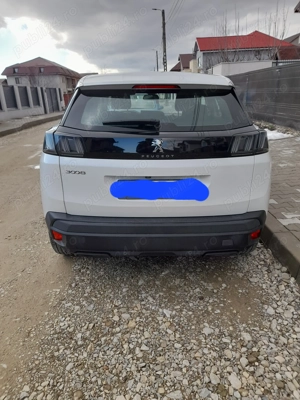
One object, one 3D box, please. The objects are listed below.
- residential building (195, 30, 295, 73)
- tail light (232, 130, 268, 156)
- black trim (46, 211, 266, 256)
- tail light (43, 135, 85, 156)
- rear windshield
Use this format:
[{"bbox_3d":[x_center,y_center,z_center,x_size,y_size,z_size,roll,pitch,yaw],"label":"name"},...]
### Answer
[{"bbox_3d":[11.477,-18.406,38.972,12.000,7.800,8.500,-2,21,3],"label":"residential building"},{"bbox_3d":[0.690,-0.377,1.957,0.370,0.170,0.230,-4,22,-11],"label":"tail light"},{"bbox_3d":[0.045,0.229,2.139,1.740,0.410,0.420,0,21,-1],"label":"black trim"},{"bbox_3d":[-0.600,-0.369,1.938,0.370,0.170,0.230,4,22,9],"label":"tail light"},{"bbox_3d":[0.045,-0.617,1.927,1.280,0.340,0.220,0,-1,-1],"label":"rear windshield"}]

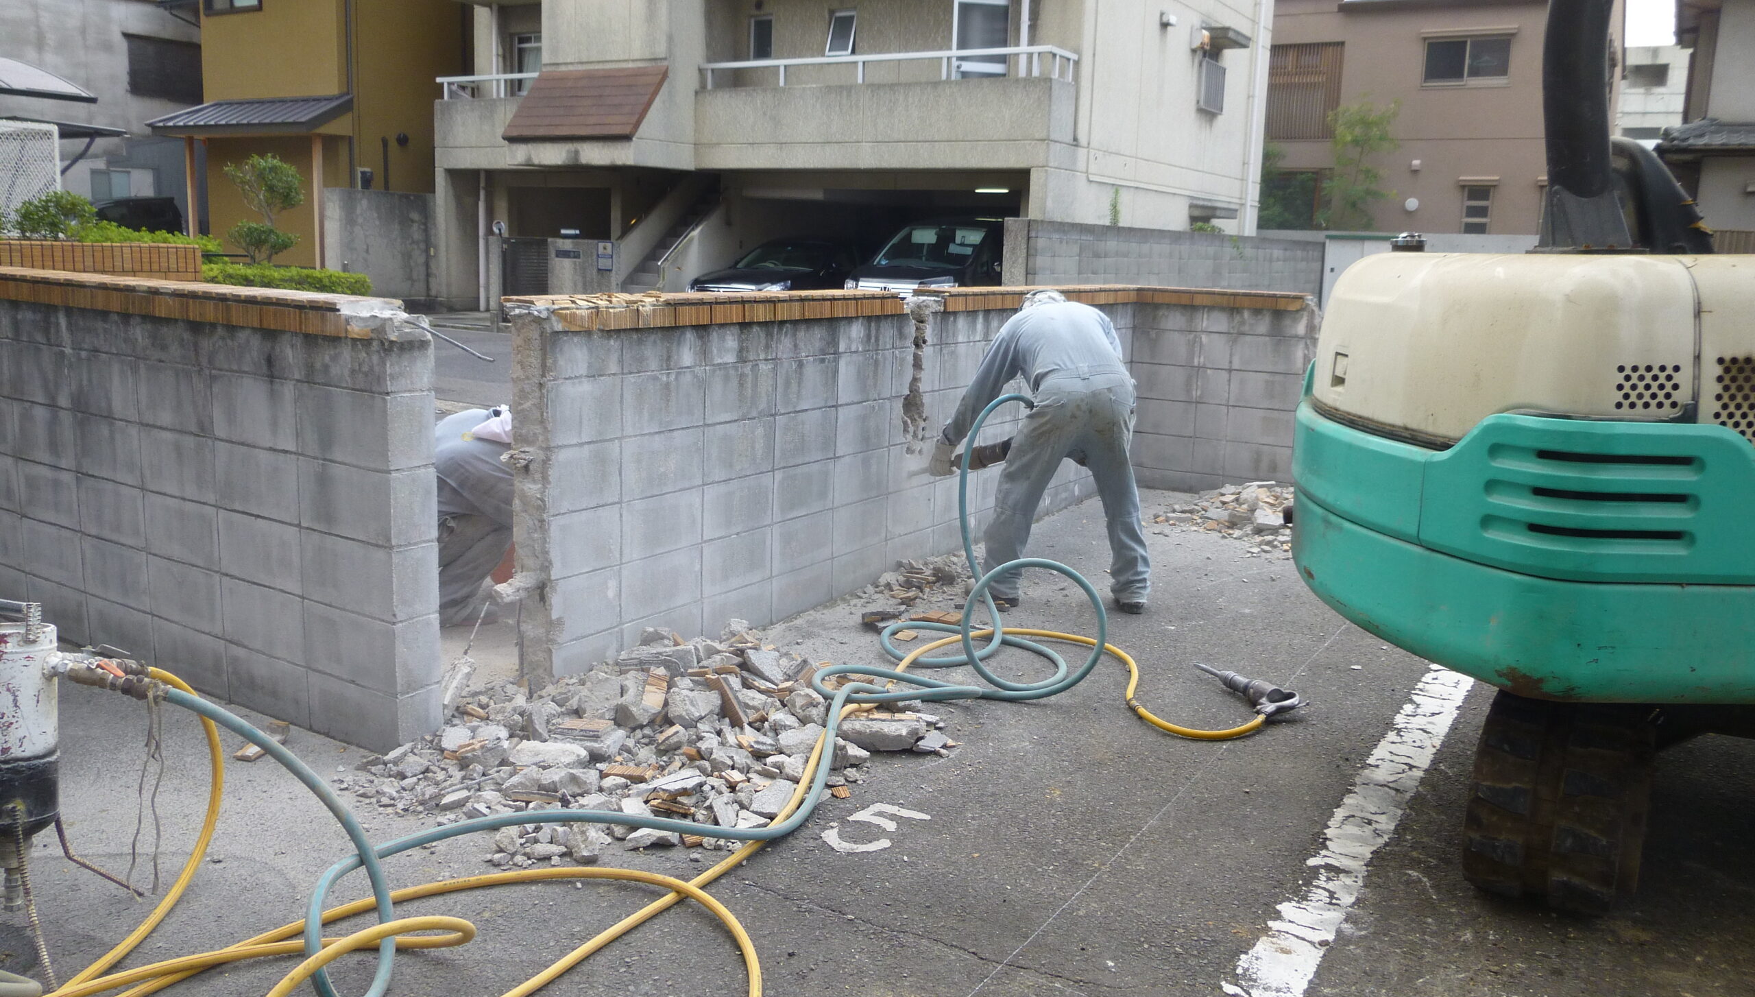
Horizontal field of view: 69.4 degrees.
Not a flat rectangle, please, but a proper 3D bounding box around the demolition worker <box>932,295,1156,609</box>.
[{"bbox_3d":[0.676,-0.242,5.320,0.820,1.230,0.780,1,11,-6],"label":"demolition worker"}]

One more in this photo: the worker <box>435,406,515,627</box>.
[{"bbox_3d":[-1.444,0.027,4.660,0.780,0.800,0.560,-2,11,-20],"label":"worker"}]

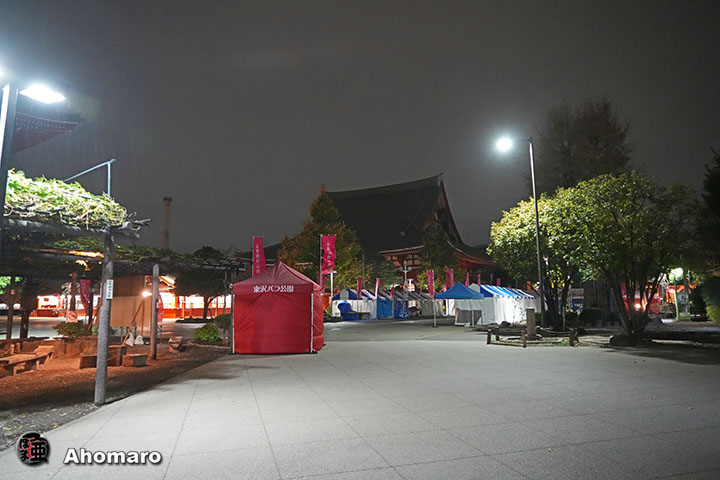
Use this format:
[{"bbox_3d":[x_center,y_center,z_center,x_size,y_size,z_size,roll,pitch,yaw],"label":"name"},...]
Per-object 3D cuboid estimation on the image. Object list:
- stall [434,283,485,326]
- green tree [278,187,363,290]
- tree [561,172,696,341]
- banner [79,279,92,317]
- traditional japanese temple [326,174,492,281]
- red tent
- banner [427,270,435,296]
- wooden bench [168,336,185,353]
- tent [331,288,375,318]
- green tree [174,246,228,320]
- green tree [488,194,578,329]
[{"bbox_3d":[5.934,3.814,28.531,2.300,2.620,2.300,-5,-8,26],"label":"stall"},{"bbox_3d":[-4.476,1.170,54.295,9.400,14.700,9.200,-1,-7,0],"label":"green tree"},{"bbox_3d":[9.565,0.552,17.100,4.600,5.750,4.600,-1,-7,0],"label":"tree"},{"bbox_3d":[-12.485,2.666,21.872,0.550,1.720,0.080,1,-8,-17],"label":"banner"},{"bbox_3d":[3.229,0.630,109.511,45.500,29.200,46.000,-5,-8,28],"label":"traditional japanese temple"},{"bbox_3d":[-2.653,2.203,16.159,2.500,2.920,2.500,-2,-7,3],"label":"red tent"},{"bbox_3d":[4.406,2.719,30.000,0.460,1.650,0.080,-1,-7,0],"label":"banner"},{"bbox_3d":[-6.124,3.456,15.950,0.420,0.420,2.000,1,-7,-16],"label":"wooden bench"},{"bbox_3d":[-0.536,5.280,39.600,2.750,2.500,2.600,-6,-8,32],"label":"tent"},{"bbox_3d":[-12.713,3.489,38.500,4.300,5.900,4.300,-1,-7,0],"label":"green tree"},{"bbox_3d":[7.735,0.975,20.800,4.400,5.700,4.400,-1,-7,0],"label":"green tree"}]

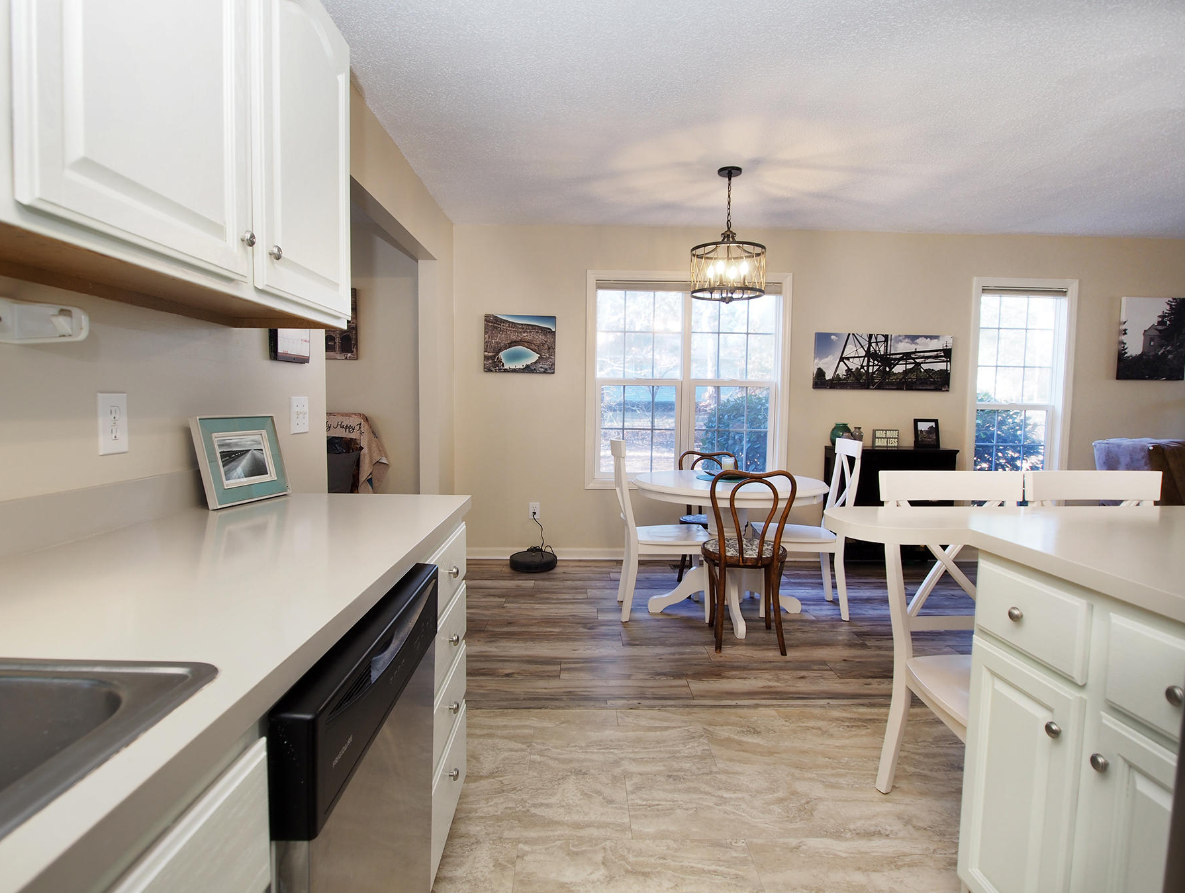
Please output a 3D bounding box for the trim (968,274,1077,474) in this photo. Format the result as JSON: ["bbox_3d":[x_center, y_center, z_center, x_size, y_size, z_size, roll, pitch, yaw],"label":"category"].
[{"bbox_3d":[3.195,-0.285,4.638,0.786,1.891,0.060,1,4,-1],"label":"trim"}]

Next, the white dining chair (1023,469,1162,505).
[{"bbox_3d":[1.541,0.579,1.689,0.463,0.972,0.547,1,4,-4],"label":"white dining chair"}]

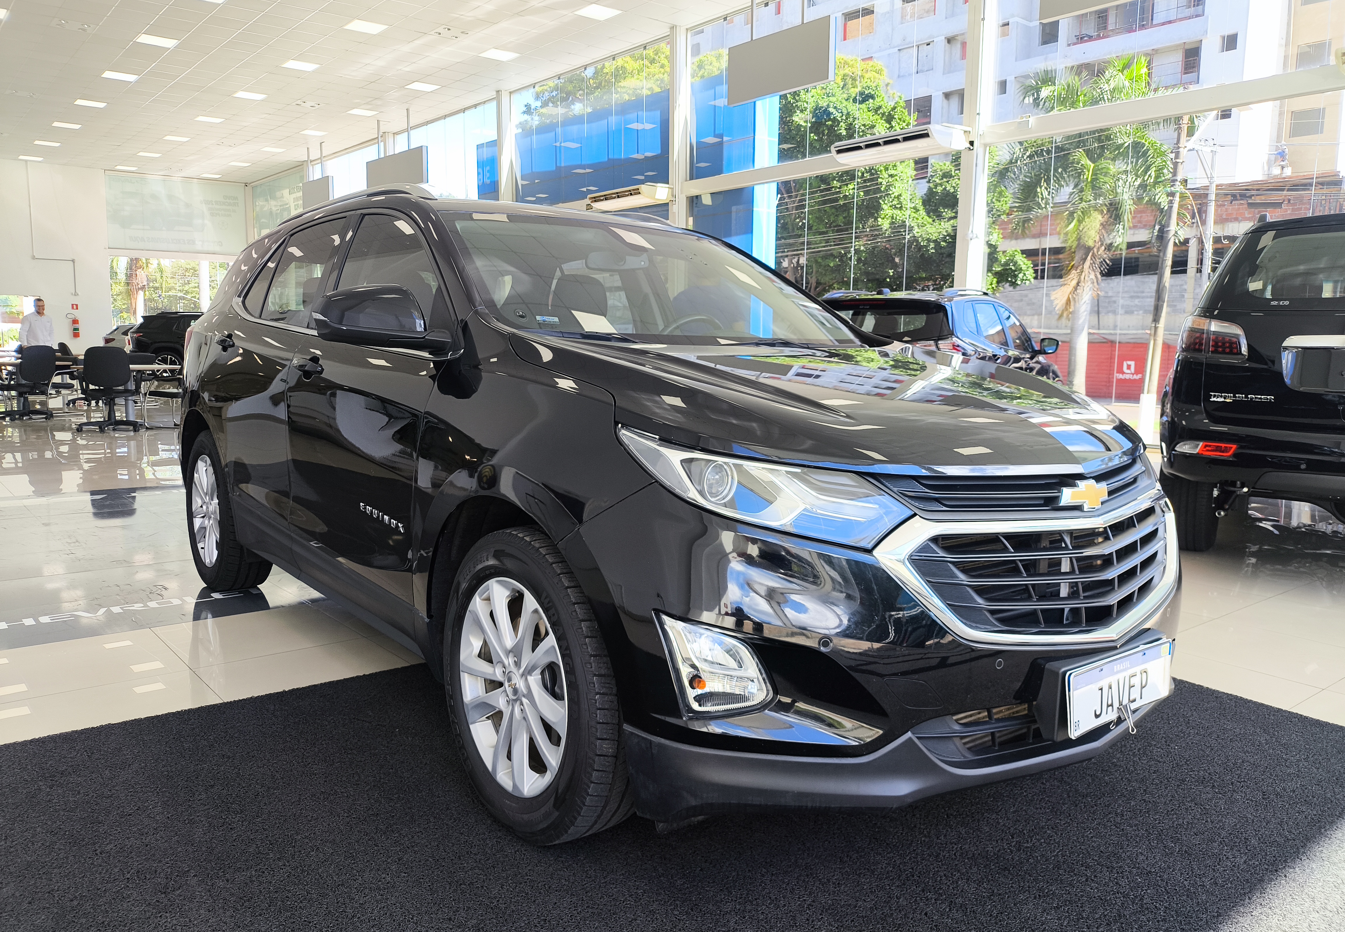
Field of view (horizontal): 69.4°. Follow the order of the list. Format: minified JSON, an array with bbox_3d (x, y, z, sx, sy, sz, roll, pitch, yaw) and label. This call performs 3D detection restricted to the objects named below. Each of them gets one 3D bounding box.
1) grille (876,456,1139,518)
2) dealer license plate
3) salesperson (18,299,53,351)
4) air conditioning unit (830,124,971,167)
[{"bbox_3d":[0.824,0.051,2.050,1.010,0.125,0.170,-3,8,-38],"label":"grille"},{"bbox_3d":[0.915,0.445,1.960,0.400,0.130,0.015,-3,8,-38],"label":"dealer license plate"},{"bbox_3d":[-10.947,-2.012,16.757,0.310,1.720,0.540,8,11,43],"label":"salesperson"},{"bbox_3d":[2.851,-4.079,12.380,0.680,0.235,1.580,-6,10,-40],"label":"air conditioning unit"}]

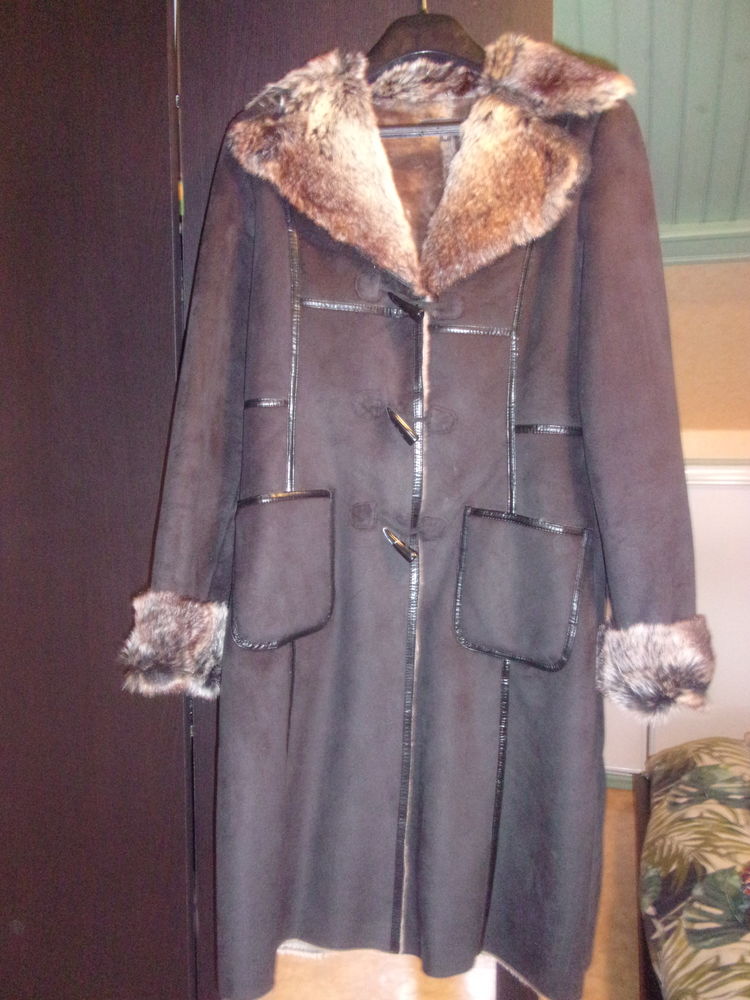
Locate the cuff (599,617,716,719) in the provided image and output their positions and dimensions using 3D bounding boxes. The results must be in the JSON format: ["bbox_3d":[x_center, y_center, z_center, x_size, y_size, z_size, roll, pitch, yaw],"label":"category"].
[{"bbox_3d":[0.333,0.198,0.961,0.125,0.105,0.090,-5,5,0],"label":"cuff"}]

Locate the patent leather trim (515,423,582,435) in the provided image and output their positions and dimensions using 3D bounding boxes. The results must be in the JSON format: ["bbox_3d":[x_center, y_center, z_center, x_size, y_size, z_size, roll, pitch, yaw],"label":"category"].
[{"bbox_3d":[0.196,-0.079,0.911,0.078,0.011,0.008,1,5,-10],"label":"patent leather trim"}]

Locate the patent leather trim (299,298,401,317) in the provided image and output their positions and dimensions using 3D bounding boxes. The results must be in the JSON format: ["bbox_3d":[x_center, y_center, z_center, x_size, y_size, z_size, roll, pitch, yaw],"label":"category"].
[{"bbox_3d":[-0.025,-0.214,0.895,0.112,0.011,0.008,6,6,6],"label":"patent leather trim"}]

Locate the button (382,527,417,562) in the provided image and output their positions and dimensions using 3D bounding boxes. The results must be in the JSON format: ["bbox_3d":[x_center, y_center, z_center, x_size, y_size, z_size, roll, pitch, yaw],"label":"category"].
[{"bbox_3d":[0.028,0.049,0.898,0.013,0.048,0.013,-44,1,6],"label":"button"}]

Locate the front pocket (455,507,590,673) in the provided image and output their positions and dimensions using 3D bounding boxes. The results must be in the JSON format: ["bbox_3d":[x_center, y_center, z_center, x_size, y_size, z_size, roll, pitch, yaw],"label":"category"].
[{"bbox_3d":[0.165,0.101,0.912,0.138,0.162,0.025,8,0,-5],"label":"front pocket"}]

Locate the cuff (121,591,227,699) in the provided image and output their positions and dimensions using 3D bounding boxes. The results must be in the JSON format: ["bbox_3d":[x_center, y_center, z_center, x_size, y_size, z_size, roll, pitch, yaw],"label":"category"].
[{"bbox_3d":[-0.245,0.176,0.984,0.115,0.110,0.090,7,6,9],"label":"cuff"}]

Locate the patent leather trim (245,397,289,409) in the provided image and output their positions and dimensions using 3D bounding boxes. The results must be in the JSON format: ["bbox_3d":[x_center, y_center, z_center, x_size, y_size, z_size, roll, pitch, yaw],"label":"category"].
[{"bbox_3d":[-0.125,-0.112,0.929,0.053,0.011,0.008,2,5,25],"label":"patent leather trim"}]

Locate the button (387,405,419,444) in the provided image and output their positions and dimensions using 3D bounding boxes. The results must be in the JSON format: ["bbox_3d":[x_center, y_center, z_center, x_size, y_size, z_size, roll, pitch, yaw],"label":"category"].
[{"bbox_3d":[0.030,-0.082,0.886,0.013,0.048,0.013,-38,1,6],"label":"button"}]

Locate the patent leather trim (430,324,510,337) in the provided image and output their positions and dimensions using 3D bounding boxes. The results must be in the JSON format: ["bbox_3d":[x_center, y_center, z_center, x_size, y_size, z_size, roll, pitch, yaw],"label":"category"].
[{"bbox_3d":[0.105,-0.186,0.887,0.089,0.011,0.008,4,5,3],"label":"patent leather trim"}]

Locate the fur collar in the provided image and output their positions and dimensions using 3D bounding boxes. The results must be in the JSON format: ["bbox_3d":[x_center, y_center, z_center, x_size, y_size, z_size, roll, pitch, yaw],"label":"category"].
[{"bbox_3d":[0.065,-0.382,0.945,0.455,0.295,0.200,1,5,4],"label":"fur collar"}]

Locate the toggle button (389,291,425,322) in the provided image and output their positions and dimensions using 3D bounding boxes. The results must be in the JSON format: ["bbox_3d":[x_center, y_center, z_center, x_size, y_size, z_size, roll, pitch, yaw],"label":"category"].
[{"bbox_3d":[0.035,-0.226,0.935,0.048,0.013,0.013,36,4,-3],"label":"toggle button"}]

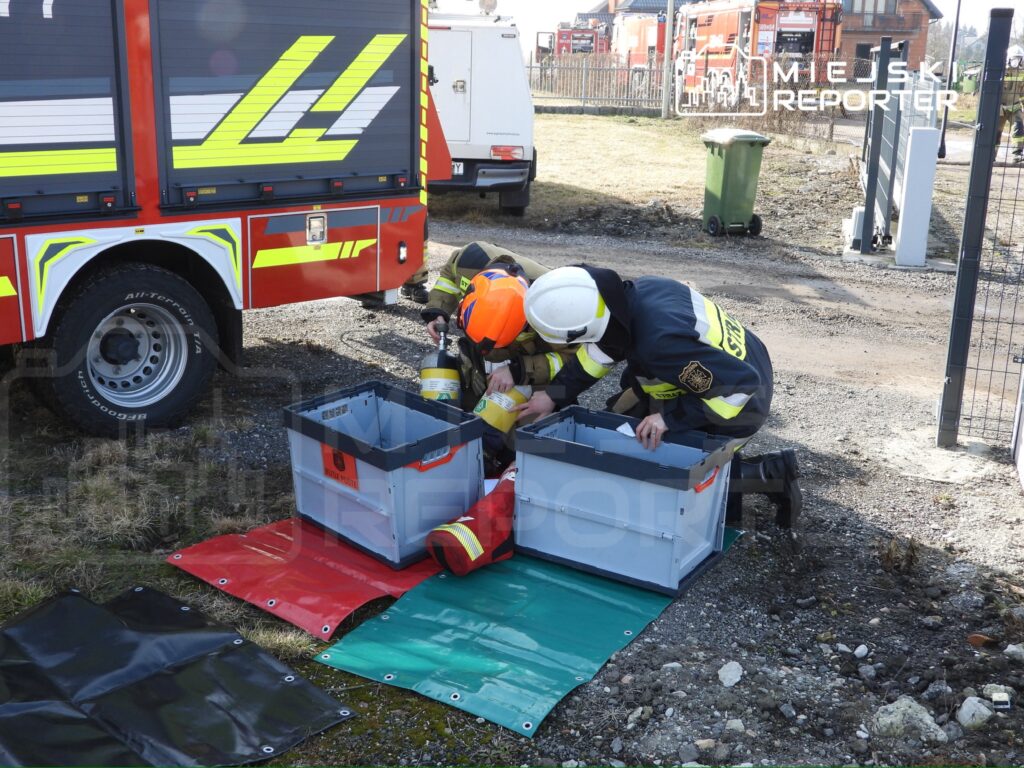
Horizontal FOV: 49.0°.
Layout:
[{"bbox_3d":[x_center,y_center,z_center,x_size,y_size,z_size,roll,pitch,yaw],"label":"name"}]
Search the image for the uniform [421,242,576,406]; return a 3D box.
[{"bbox_3d":[0.021,-0.129,4.614,0.650,0.870,0.880,7,18,21],"label":"uniform"}]

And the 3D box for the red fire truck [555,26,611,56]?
[{"bbox_3d":[3.314,-15.513,53.360,2.420,3.000,7.200,1,16,1],"label":"red fire truck"}]

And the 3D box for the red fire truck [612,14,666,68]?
[{"bbox_3d":[6.861,-15.257,52.267,2.500,3.200,7.600,-3,17,-11],"label":"red fire truck"}]

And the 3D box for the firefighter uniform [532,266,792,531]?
[{"bbox_3d":[0.540,0.033,4.108,0.980,0.860,0.600,3,17,8],"label":"firefighter uniform"}]

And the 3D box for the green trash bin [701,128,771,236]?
[{"bbox_3d":[2.090,-1.907,10.639,0.475,0.965,0.540,-4,17,-15],"label":"green trash bin"}]

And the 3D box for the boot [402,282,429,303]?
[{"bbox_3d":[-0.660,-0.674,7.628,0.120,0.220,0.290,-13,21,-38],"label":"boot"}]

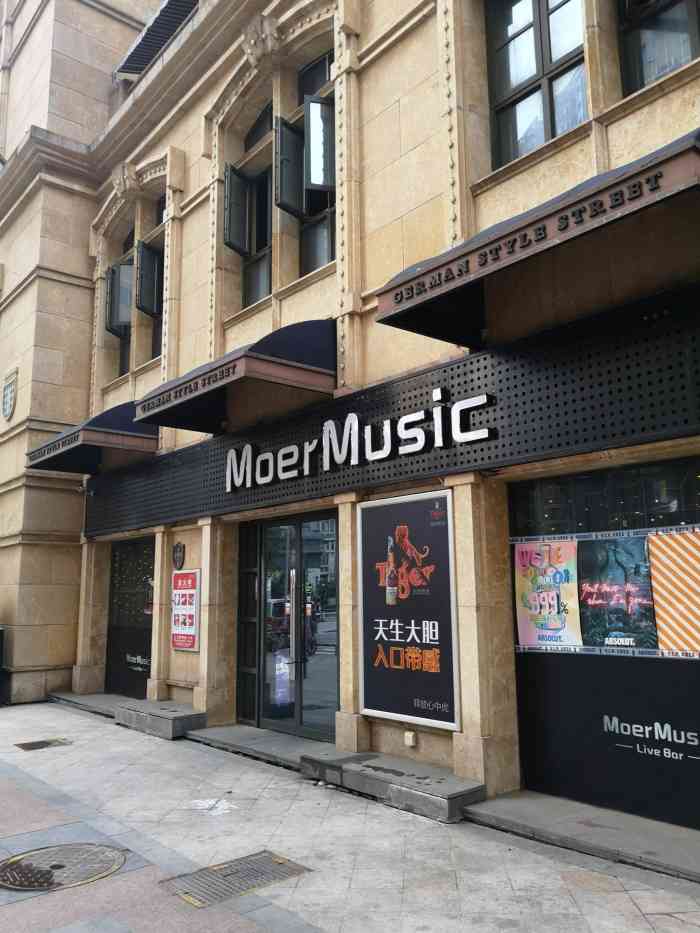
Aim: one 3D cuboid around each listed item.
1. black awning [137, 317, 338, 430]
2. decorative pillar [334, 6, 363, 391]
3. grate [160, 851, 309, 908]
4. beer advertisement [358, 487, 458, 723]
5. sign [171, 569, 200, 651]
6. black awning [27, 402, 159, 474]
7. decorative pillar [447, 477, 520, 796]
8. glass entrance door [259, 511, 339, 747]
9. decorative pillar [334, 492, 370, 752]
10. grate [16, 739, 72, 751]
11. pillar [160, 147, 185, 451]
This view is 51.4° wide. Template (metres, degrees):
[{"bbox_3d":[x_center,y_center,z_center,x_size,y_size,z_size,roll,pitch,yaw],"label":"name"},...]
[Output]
[{"bbox_3d":[-1.323,-1.016,8.086,1.147,0.784,2.458,7,-12,-39],"label":"black awning"},{"bbox_3d":[-0.033,-3.067,7.790,0.206,4.653,0.223,7,-12,-39],"label":"decorative pillar"},{"bbox_3d":[-0.657,2.404,4.232,0.718,0.036,0.454,7,-12,-39],"label":"grate"},{"bbox_3d":[0.501,1.227,6.374,0.074,1.926,1.226,7,-12,-39],"label":"beer advertisement"},{"bbox_3d":[-2.157,1.882,9.531,0.050,1.048,0.743,7,-12,-39],"label":"sign"},{"bbox_3d":[-3.984,-0.463,11.222,1.147,0.784,2.409,7,-12,-39],"label":"black awning"},{"bbox_3d":[1.083,1.322,5.943,0.446,2.475,0.322,7,-12,-39],"label":"decorative pillar"},{"bbox_3d":[-0.586,1.769,8.389,0.083,2.500,1.658,7,-12,-39],"label":"glass entrance door"},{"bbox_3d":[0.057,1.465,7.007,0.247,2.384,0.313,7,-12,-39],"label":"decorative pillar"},{"bbox_3d":[-3.440,3.148,8.204,0.535,0.036,0.331,7,-12,-39],"label":"grate"},{"bbox_3d":[-2.608,-2.589,10.832,0.206,4.768,0.247,7,-12,-39],"label":"pillar"}]

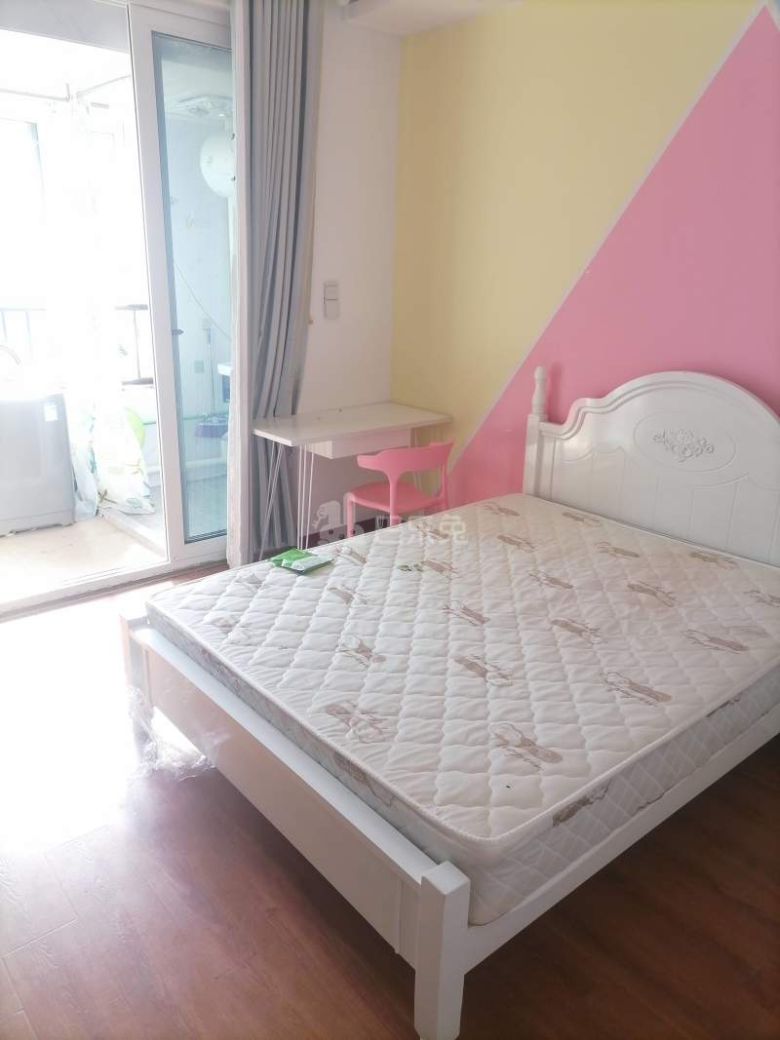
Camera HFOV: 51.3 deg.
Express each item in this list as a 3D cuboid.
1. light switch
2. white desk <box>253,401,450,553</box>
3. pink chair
[{"bbox_3d":[-0.303,-1.149,4.237,0.090,0.184,0.013,-14,25,-38],"label":"light switch"},{"bbox_3d":[-0.225,-0.167,4.244,1.005,0.720,0.504,-14,24,-38],"label":"white desk"},{"bbox_3d":[0.033,-0.033,3.834,0.500,0.735,0.475,-15,25,-41],"label":"pink chair"}]

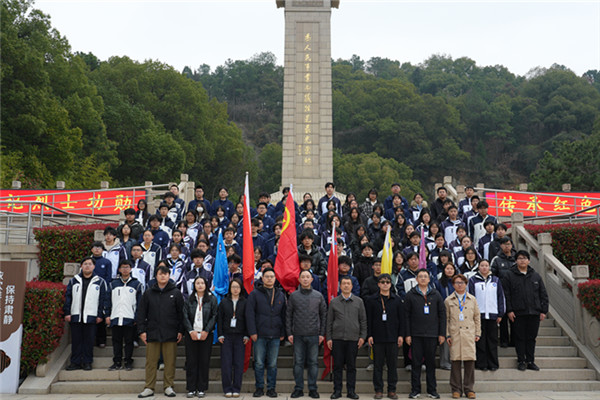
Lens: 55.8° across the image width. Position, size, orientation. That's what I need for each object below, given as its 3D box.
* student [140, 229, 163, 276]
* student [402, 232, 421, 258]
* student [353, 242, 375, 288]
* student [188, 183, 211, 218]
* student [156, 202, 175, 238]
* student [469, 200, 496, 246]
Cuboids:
[{"bbox_3d":[-2.710,1.368,10.051,0.460,1.666,0.280,1,-8,-4],"label":"student"},{"bbox_3d":[2.025,1.420,10.031,0.520,1.710,0.310,-1,-8,6],"label":"student"},{"bbox_3d":[1.103,1.574,9.400,0.500,1.711,0.300,0,-9,3],"label":"student"},{"bbox_3d":[-2.192,0.575,12.358,0.500,1.780,0.300,1,-9,-4],"label":"student"},{"bbox_3d":[-2.690,0.941,11.289,0.490,1.741,0.300,1,-9,-4],"label":"student"},{"bbox_3d":[3.670,0.909,11.238,0.540,1.782,0.310,-1,-8,4],"label":"student"}]

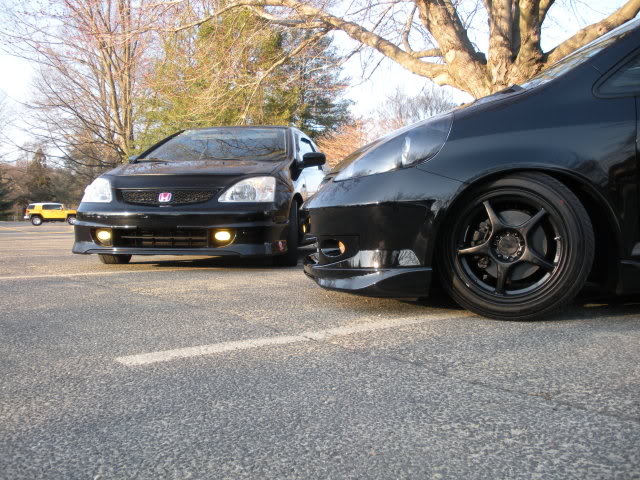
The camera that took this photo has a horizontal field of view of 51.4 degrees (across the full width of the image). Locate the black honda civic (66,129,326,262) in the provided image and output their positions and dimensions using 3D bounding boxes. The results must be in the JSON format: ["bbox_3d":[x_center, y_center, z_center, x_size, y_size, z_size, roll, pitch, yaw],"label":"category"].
[{"bbox_3d":[-0.807,-0.523,6.731,1.730,1.390,4.210,1,2,9],"label":"black honda civic"}]

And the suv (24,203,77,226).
[{"bbox_3d":[-21.909,-2.090,54.800,4.620,1.840,1.900,0,2,-22],"label":"suv"}]

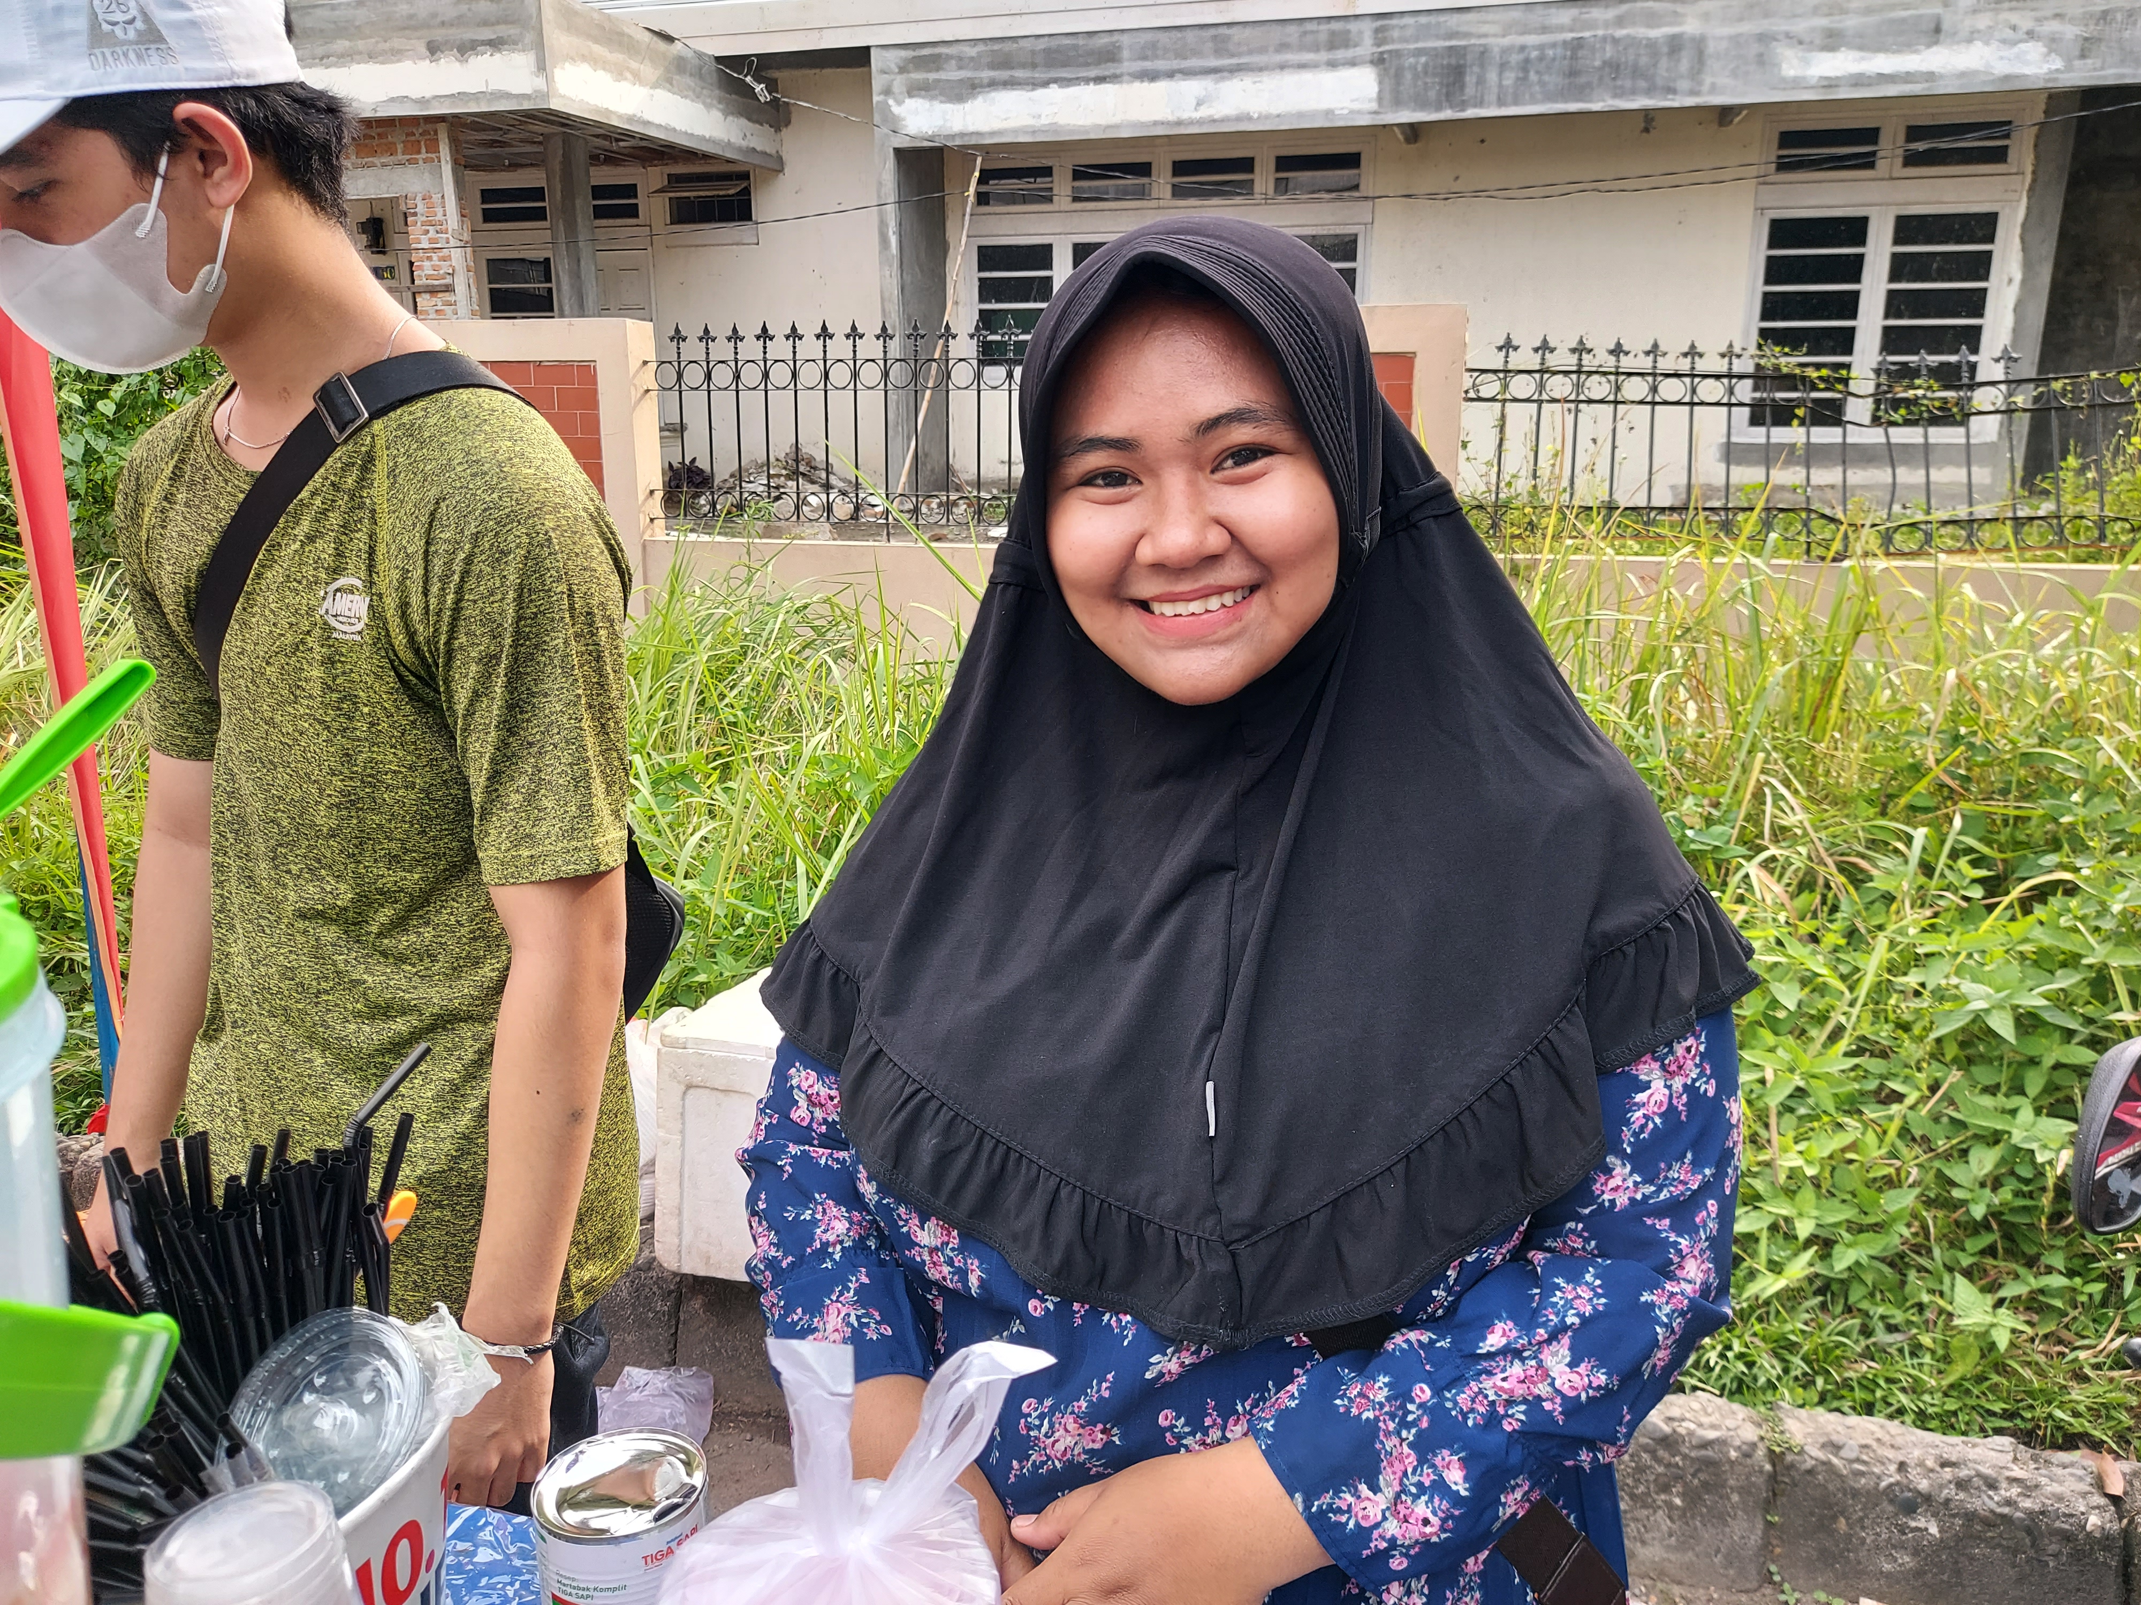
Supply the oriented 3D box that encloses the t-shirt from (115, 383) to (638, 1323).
[{"bbox_3d":[-0.495,0.022,1.090,0.440,0.640,0.290,8,14,35],"label":"t-shirt"}]

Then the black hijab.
[{"bbox_3d":[0.088,-0.030,0.820,0.500,0.550,0.330,2,11,9],"label":"black hijab"}]

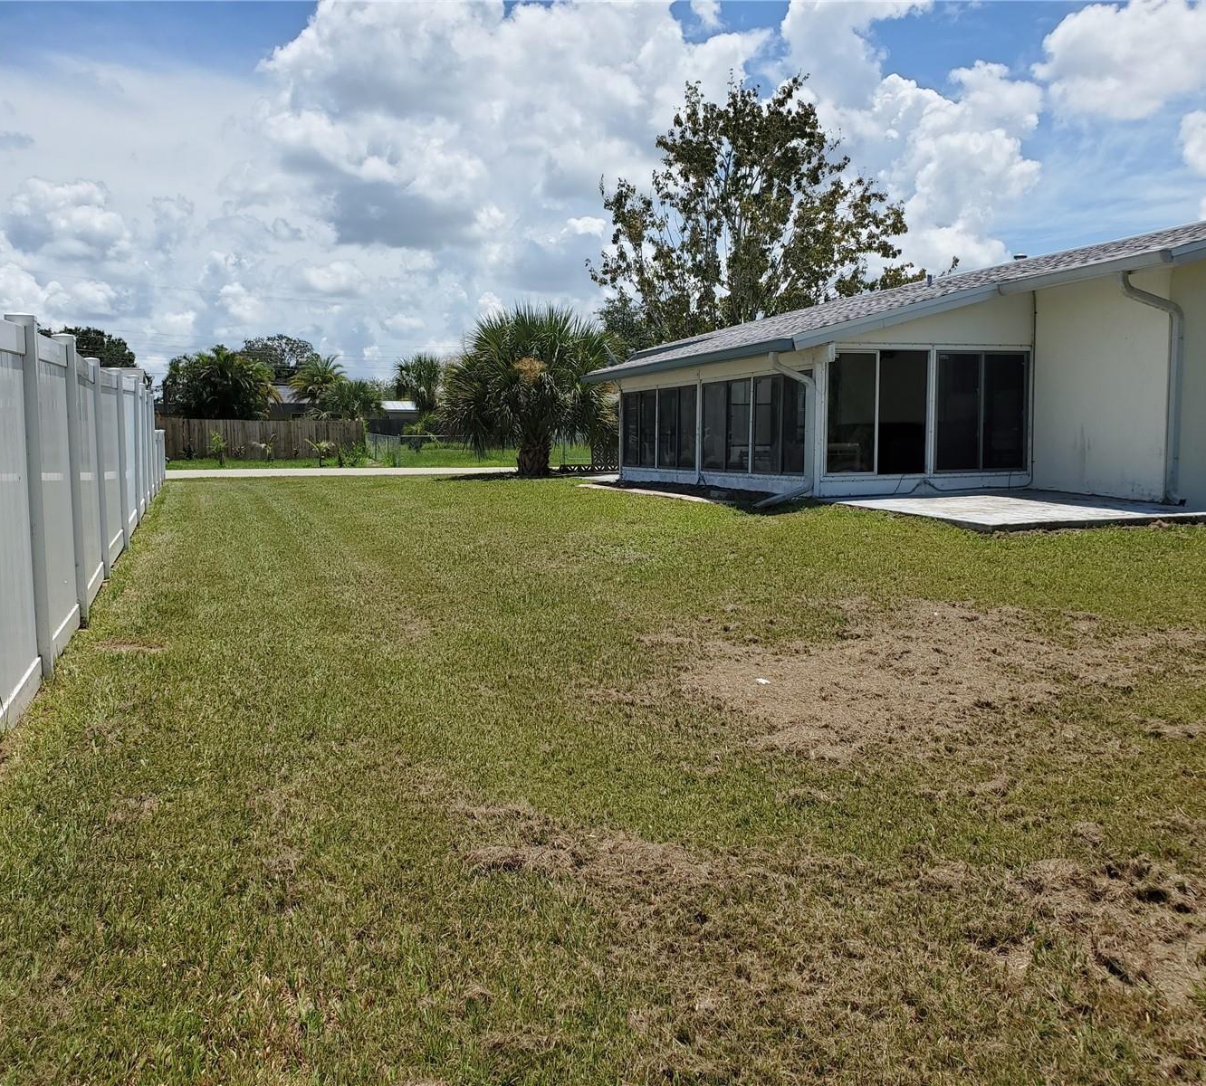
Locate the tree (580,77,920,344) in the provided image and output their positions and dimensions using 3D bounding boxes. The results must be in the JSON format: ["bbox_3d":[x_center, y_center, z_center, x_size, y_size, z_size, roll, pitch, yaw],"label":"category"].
[{"bbox_3d":[4.153,-7.229,29.469,9.010,10.520,9.010,0,5,0],"label":"tree"}]

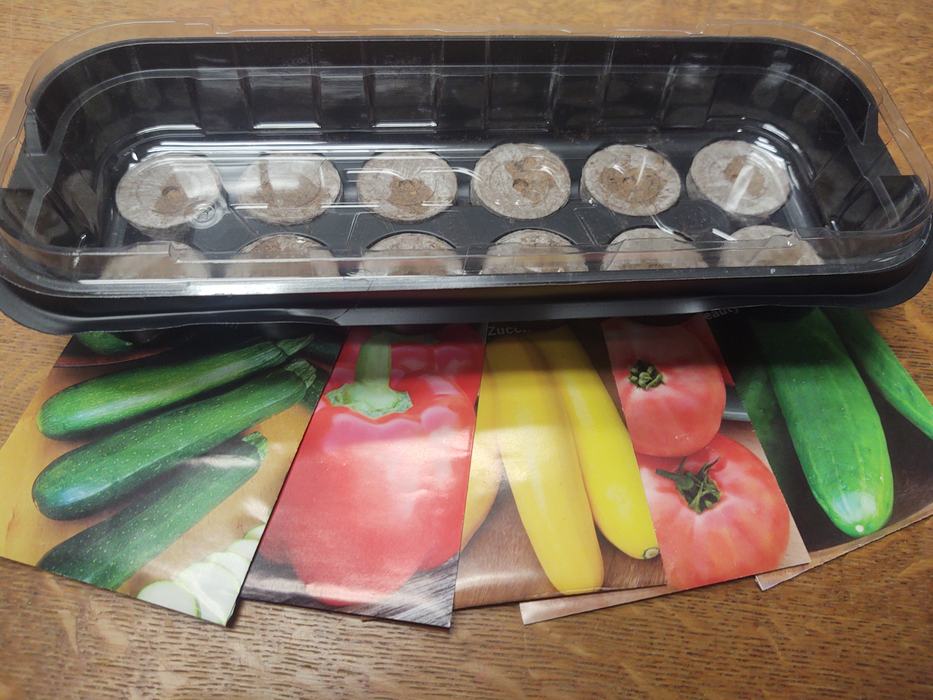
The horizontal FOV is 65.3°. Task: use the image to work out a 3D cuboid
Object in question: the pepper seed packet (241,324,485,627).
[{"bbox_3d":[-0.039,0.019,0.226,0.085,0.005,0.117,7,60,2],"label":"pepper seed packet"}]

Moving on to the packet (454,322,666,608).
[{"bbox_3d":[0.007,0.019,0.230,0.085,0.005,0.117,-5,60,-5],"label":"packet"}]

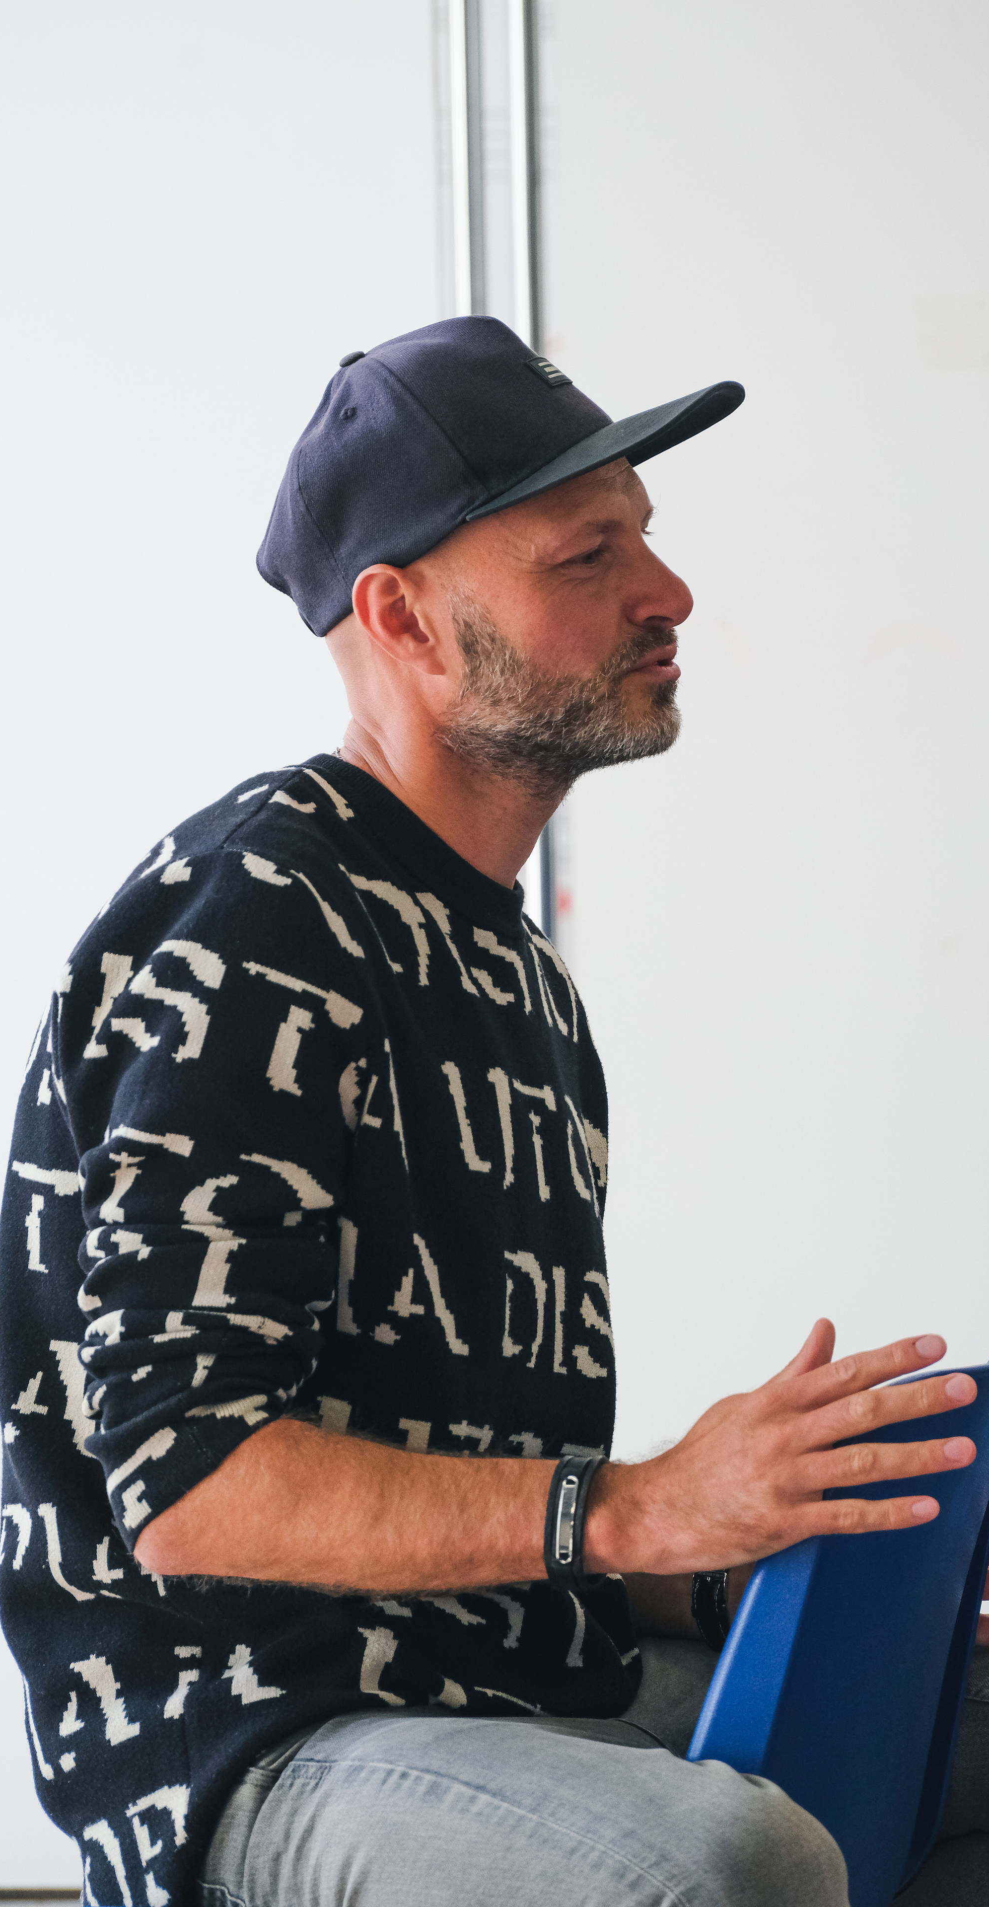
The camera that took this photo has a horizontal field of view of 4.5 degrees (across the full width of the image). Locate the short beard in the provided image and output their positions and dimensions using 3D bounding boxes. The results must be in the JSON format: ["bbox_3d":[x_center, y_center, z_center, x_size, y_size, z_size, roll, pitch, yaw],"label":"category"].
[{"bbox_3d":[0.039,-0.137,6.600,0.116,0.108,0.140,-8,0,18],"label":"short beard"}]

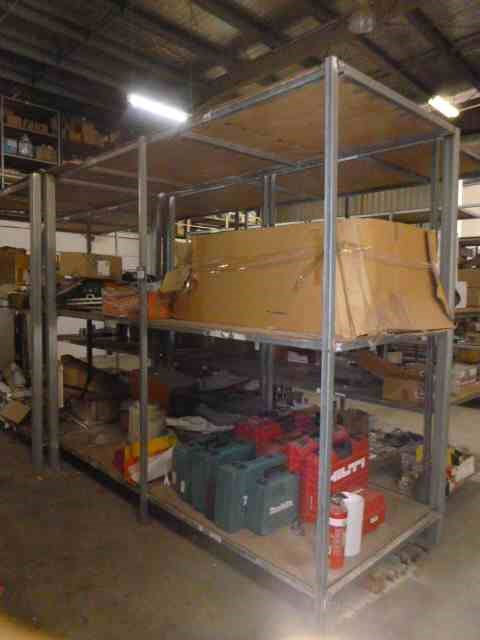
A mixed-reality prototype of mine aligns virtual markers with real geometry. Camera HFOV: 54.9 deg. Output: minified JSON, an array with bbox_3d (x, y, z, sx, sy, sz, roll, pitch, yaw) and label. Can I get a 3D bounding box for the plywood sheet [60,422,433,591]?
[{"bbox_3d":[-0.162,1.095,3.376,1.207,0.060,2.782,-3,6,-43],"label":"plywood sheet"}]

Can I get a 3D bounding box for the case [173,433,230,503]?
[{"bbox_3d":[-0.206,0.928,2.978,0.400,0.340,0.140,-3,6,-43],"label":"case"}]

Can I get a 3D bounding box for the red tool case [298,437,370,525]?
[{"bbox_3d":[0.559,0.911,2.732,0.130,0.430,0.480,5,6,43],"label":"red tool case"}]

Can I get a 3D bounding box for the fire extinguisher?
[{"bbox_3d":[0.457,0.992,2.166,0.080,0.350,0.085,2,4,12],"label":"fire extinguisher"}]

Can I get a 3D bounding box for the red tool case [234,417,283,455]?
[{"bbox_3d":[0.148,0.907,3.320,0.400,0.350,0.130,-3,6,-43],"label":"red tool case"}]

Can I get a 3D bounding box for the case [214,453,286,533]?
[{"bbox_3d":[0.071,0.954,2.647,0.430,0.345,0.130,-3,6,-41],"label":"case"}]

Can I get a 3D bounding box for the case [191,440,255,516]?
[{"bbox_3d":[-0.080,0.941,2.798,0.410,0.345,0.140,-3,6,-43],"label":"case"}]

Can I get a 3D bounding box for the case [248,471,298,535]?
[{"bbox_3d":[0.197,0.984,2.574,0.290,0.300,0.110,-3,6,-40],"label":"case"}]

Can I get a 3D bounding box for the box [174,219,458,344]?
[{"bbox_3d":[0.428,-0.213,2.660,1.080,0.500,1.080,-3,6,-43],"label":"box"}]

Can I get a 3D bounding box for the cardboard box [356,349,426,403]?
[{"bbox_3d":[1.946,0.757,5.859,0.500,0.470,0.600,-3,6,-43],"label":"cardboard box"}]

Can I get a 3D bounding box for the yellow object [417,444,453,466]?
[{"bbox_3d":[1.399,0.965,3.303,0.240,0.130,0.150,-3,6,-43],"label":"yellow object"}]

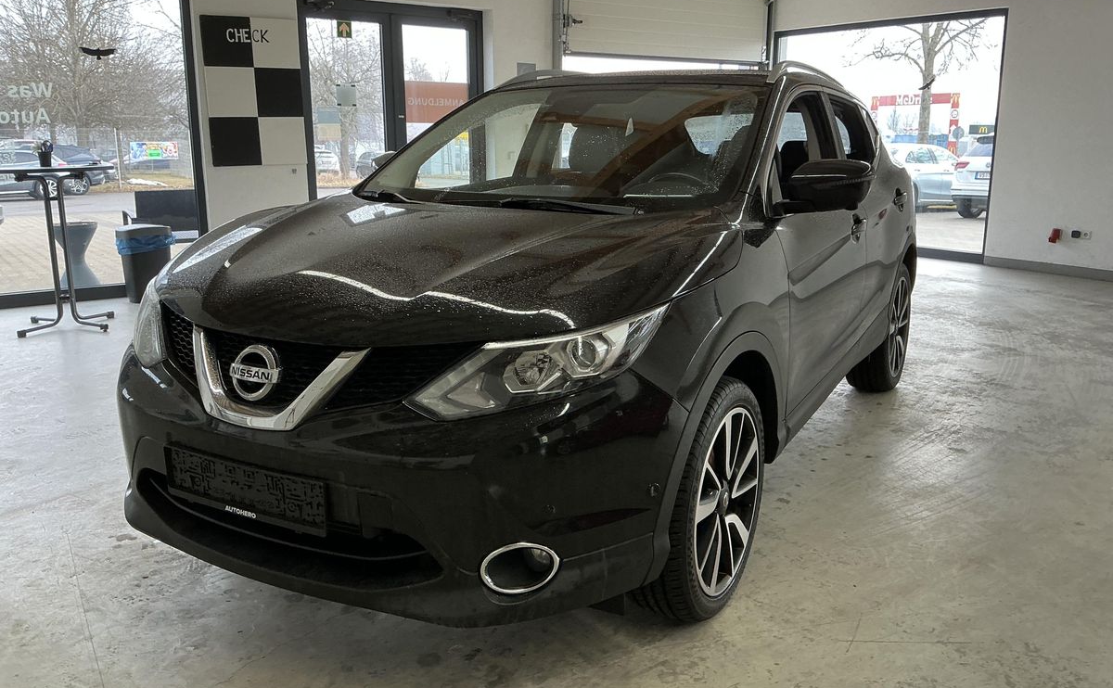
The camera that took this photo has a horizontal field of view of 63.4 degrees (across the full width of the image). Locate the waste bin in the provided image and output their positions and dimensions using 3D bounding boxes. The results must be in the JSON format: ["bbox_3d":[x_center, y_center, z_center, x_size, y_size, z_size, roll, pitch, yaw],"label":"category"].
[{"bbox_3d":[-3.449,-0.675,7.585,0.385,0.610,0.310,-9,15,-34],"label":"waste bin"}]

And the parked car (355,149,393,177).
[{"bbox_3d":[-9.523,-9.485,47.836,1.800,1.500,4.400,-5,13,-19],"label":"parked car"}]

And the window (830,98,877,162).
[{"bbox_3d":[1.272,-0.874,3.856,0.060,0.370,0.740,-18,1,32],"label":"window"}]

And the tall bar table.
[{"bbox_3d":[-3.526,-0.665,6.387,0.800,1.115,0.800,-9,15,-34],"label":"tall bar table"}]

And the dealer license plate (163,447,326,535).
[{"bbox_3d":[-0.729,0.335,2.090,0.525,0.122,0.030,7,15,29],"label":"dealer license plate"}]

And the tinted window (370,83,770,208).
[{"bbox_3d":[0.055,-0.747,3.249,1.440,0.120,0.890,7,42,29],"label":"tinted window"}]

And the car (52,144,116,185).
[{"bbox_3d":[-16.177,-5.363,27.697,4.450,1.540,1.850,-5,13,-20],"label":"car"}]

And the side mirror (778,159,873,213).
[{"bbox_3d":[0.847,-0.486,2.775,0.250,0.180,0.200,7,15,29],"label":"side mirror"}]

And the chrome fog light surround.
[{"bbox_3d":[-0.077,0.483,1.961,0.180,0.125,0.060,0,13,0],"label":"chrome fog light surround"}]

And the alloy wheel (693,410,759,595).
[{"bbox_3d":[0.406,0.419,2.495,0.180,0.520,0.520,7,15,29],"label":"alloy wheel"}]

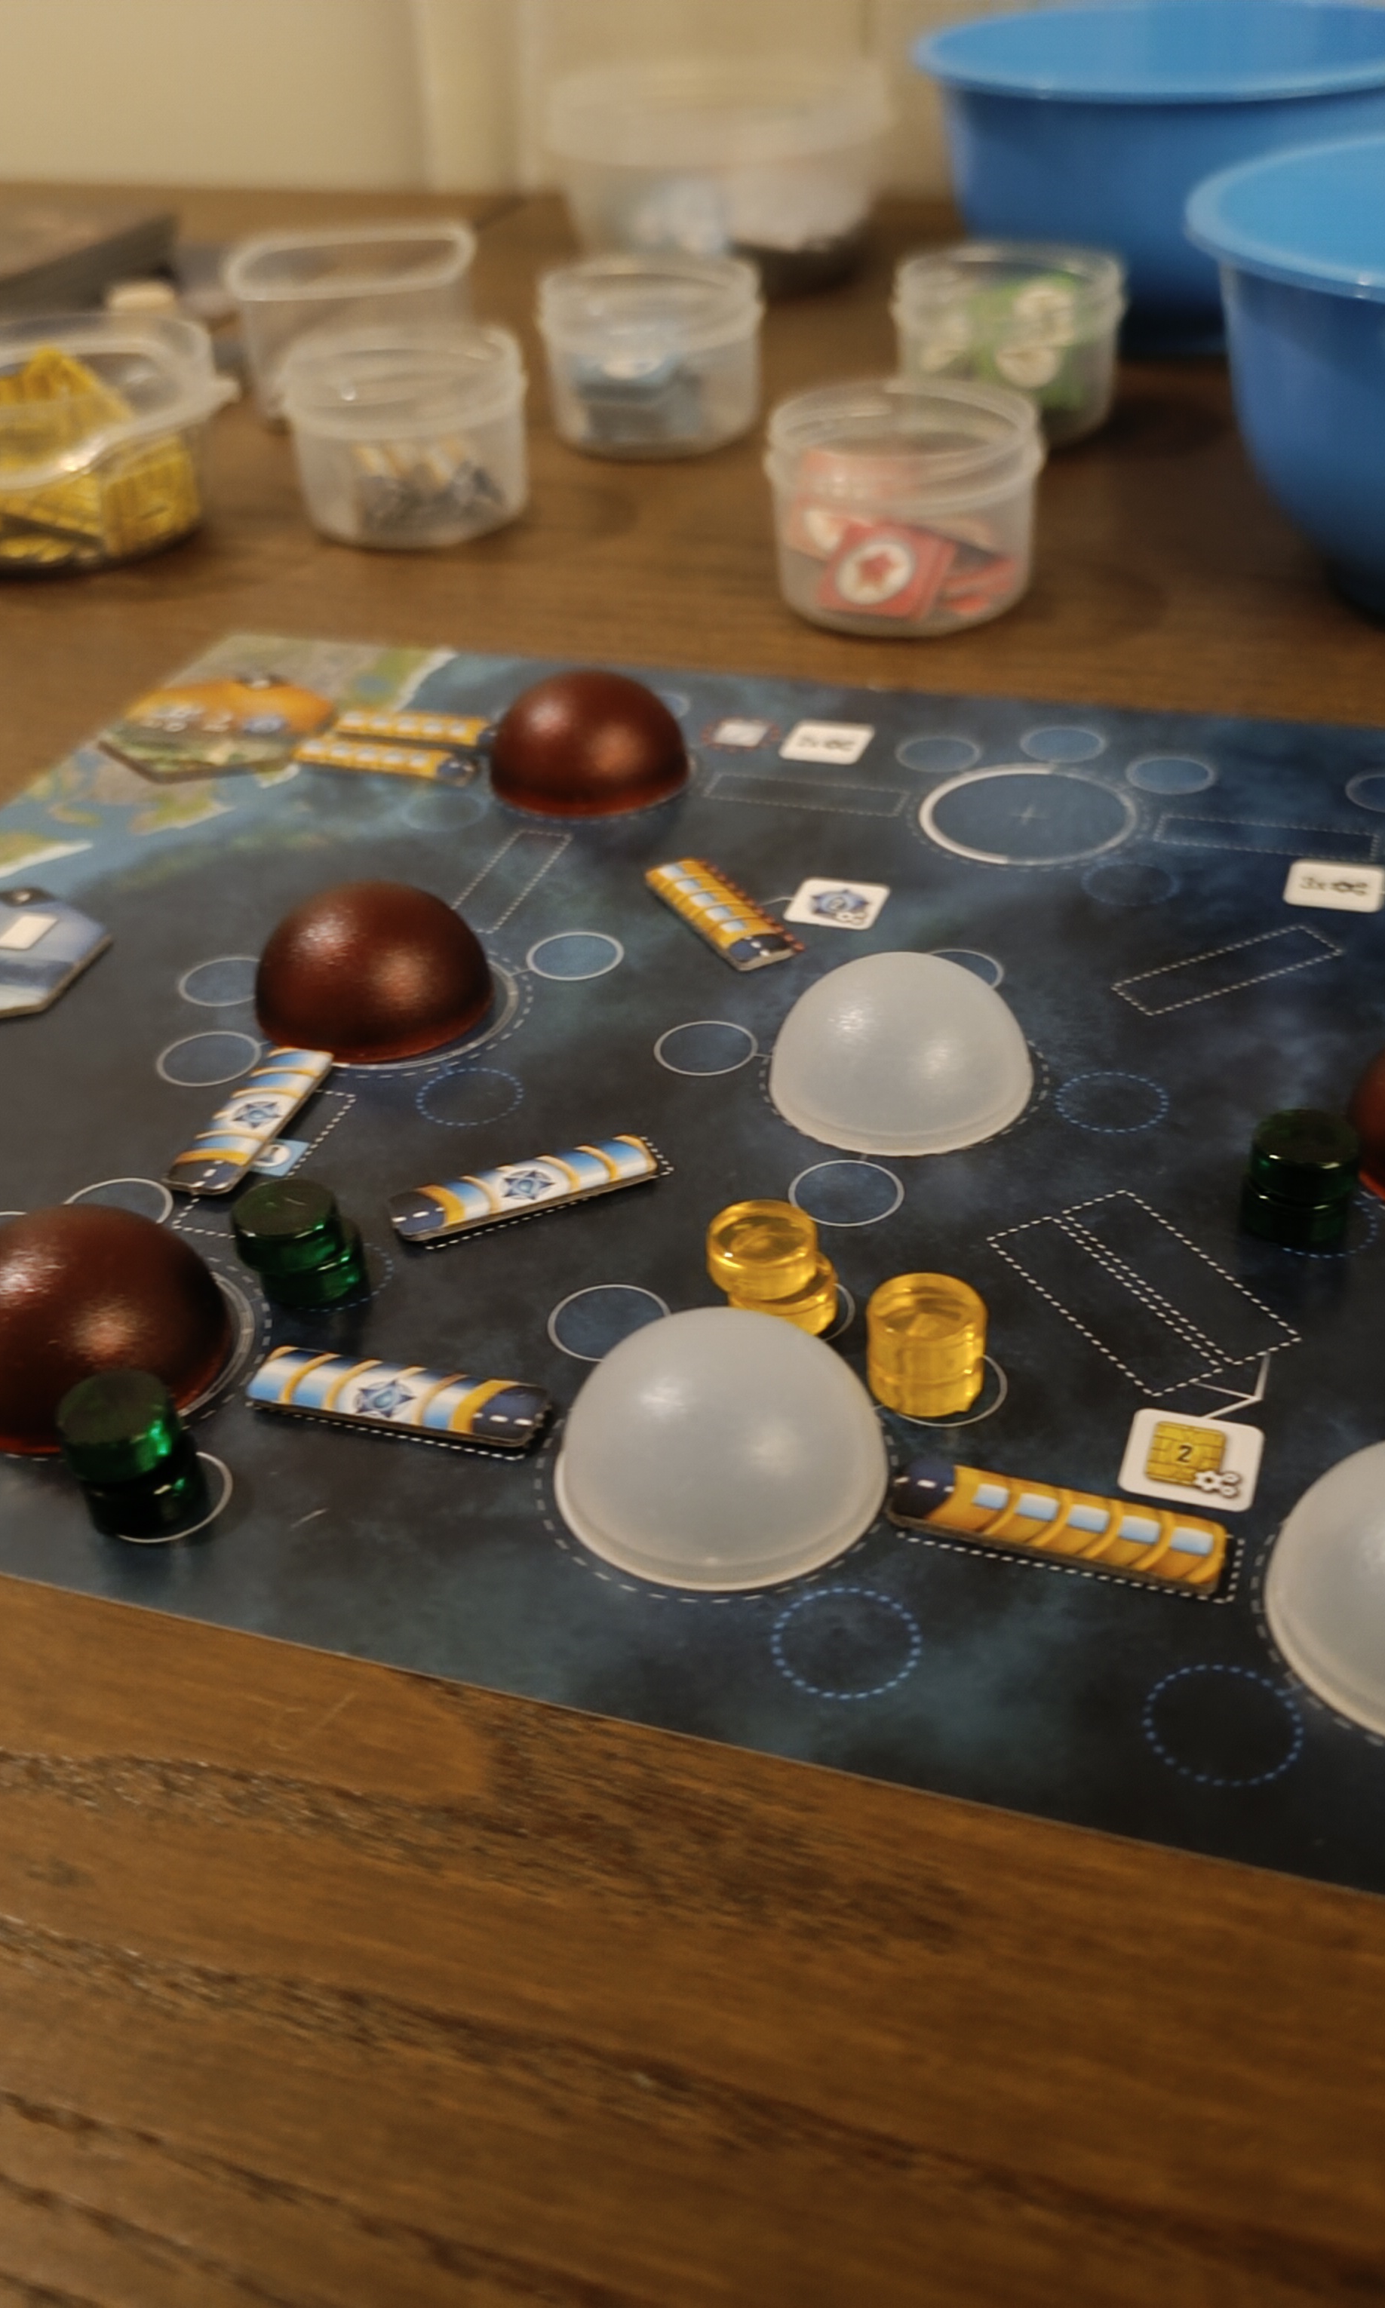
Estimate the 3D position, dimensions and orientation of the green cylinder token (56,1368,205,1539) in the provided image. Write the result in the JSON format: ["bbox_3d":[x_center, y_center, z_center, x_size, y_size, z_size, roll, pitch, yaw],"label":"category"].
[{"bbox_3d":[-0.054,0.029,0.207,0.011,0.010,0.014,-28,43,-31],"label":"green cylinder token"}]

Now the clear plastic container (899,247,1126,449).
[{"bbox_3d":[0.068,-0.175,0.461,0.048,0.031,0.048,9,36,17],"label":"clear plastic container"}]

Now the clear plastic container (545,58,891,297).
[{"bbox_3d":[0.008,-0.267,0.584,0.092,0.043,0.092,-3,36,2],"label":"clear plastic container"}]

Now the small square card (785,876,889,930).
[{"bbox_3d":[0.020,-0.035,0.297,0.012,0.001,0.013,9,38,17],"label":"small square card"}]

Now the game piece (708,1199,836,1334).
[{"bbox_3d":[0.008,0.012,0.213,0.012,0.010,0.010,6,36,13],"label":"game piece"}]

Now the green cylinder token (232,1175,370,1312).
[{"bbox_3d":[-0.043,0.010,0.233,0.013,0.010,0.011,-3,36,-1],"label":"green cylinder token"}]

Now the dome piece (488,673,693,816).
[{"bbox_3d":[-0.016,-0.066,0.331,0.032,0.016,0.032,-6,36,-2],"label":"dome piece"}]

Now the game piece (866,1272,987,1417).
[{"bbox_3d":[0.024,0.019,0.214,0.012,0.009,0.012,0,36,6],"label":"game piece"}]

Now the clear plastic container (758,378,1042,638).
[{"bbox_3d":[0.038,-0.115,0.380,0.049,0.032,0.049,0,36,6],"label":"clear plastic container"}]

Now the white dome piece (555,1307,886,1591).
[{"bbox_3d":[0.002,0.024,0.204,0.032,0.015,0.032,-3,36,0],"label":"white dome piece"}]

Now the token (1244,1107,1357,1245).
[{"bbox_3d":[0.067,0.002,0.235,0.011,0.010,0.013,15,39,23],"label":"token"}]

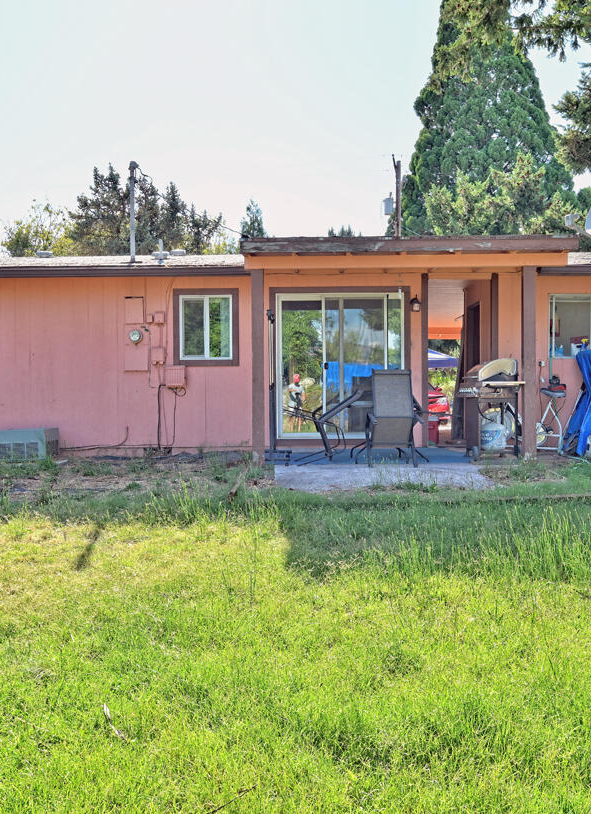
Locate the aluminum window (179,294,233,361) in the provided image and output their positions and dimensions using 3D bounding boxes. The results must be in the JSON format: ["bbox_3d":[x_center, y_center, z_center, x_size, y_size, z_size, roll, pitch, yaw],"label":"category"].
[{"bbox_3d":[-1.248,-1.107,11.330,0.750,0.910,0.090,0,1,0],"label":"aluminum window"}]

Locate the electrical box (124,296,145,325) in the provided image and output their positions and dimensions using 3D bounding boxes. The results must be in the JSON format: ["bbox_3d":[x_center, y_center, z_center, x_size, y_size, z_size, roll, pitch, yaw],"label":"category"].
[{"bbox_3d":[-2.225,-1.330,11.270,0.260,0.375,0.110,0,1,0],"label":"electrical box"}]

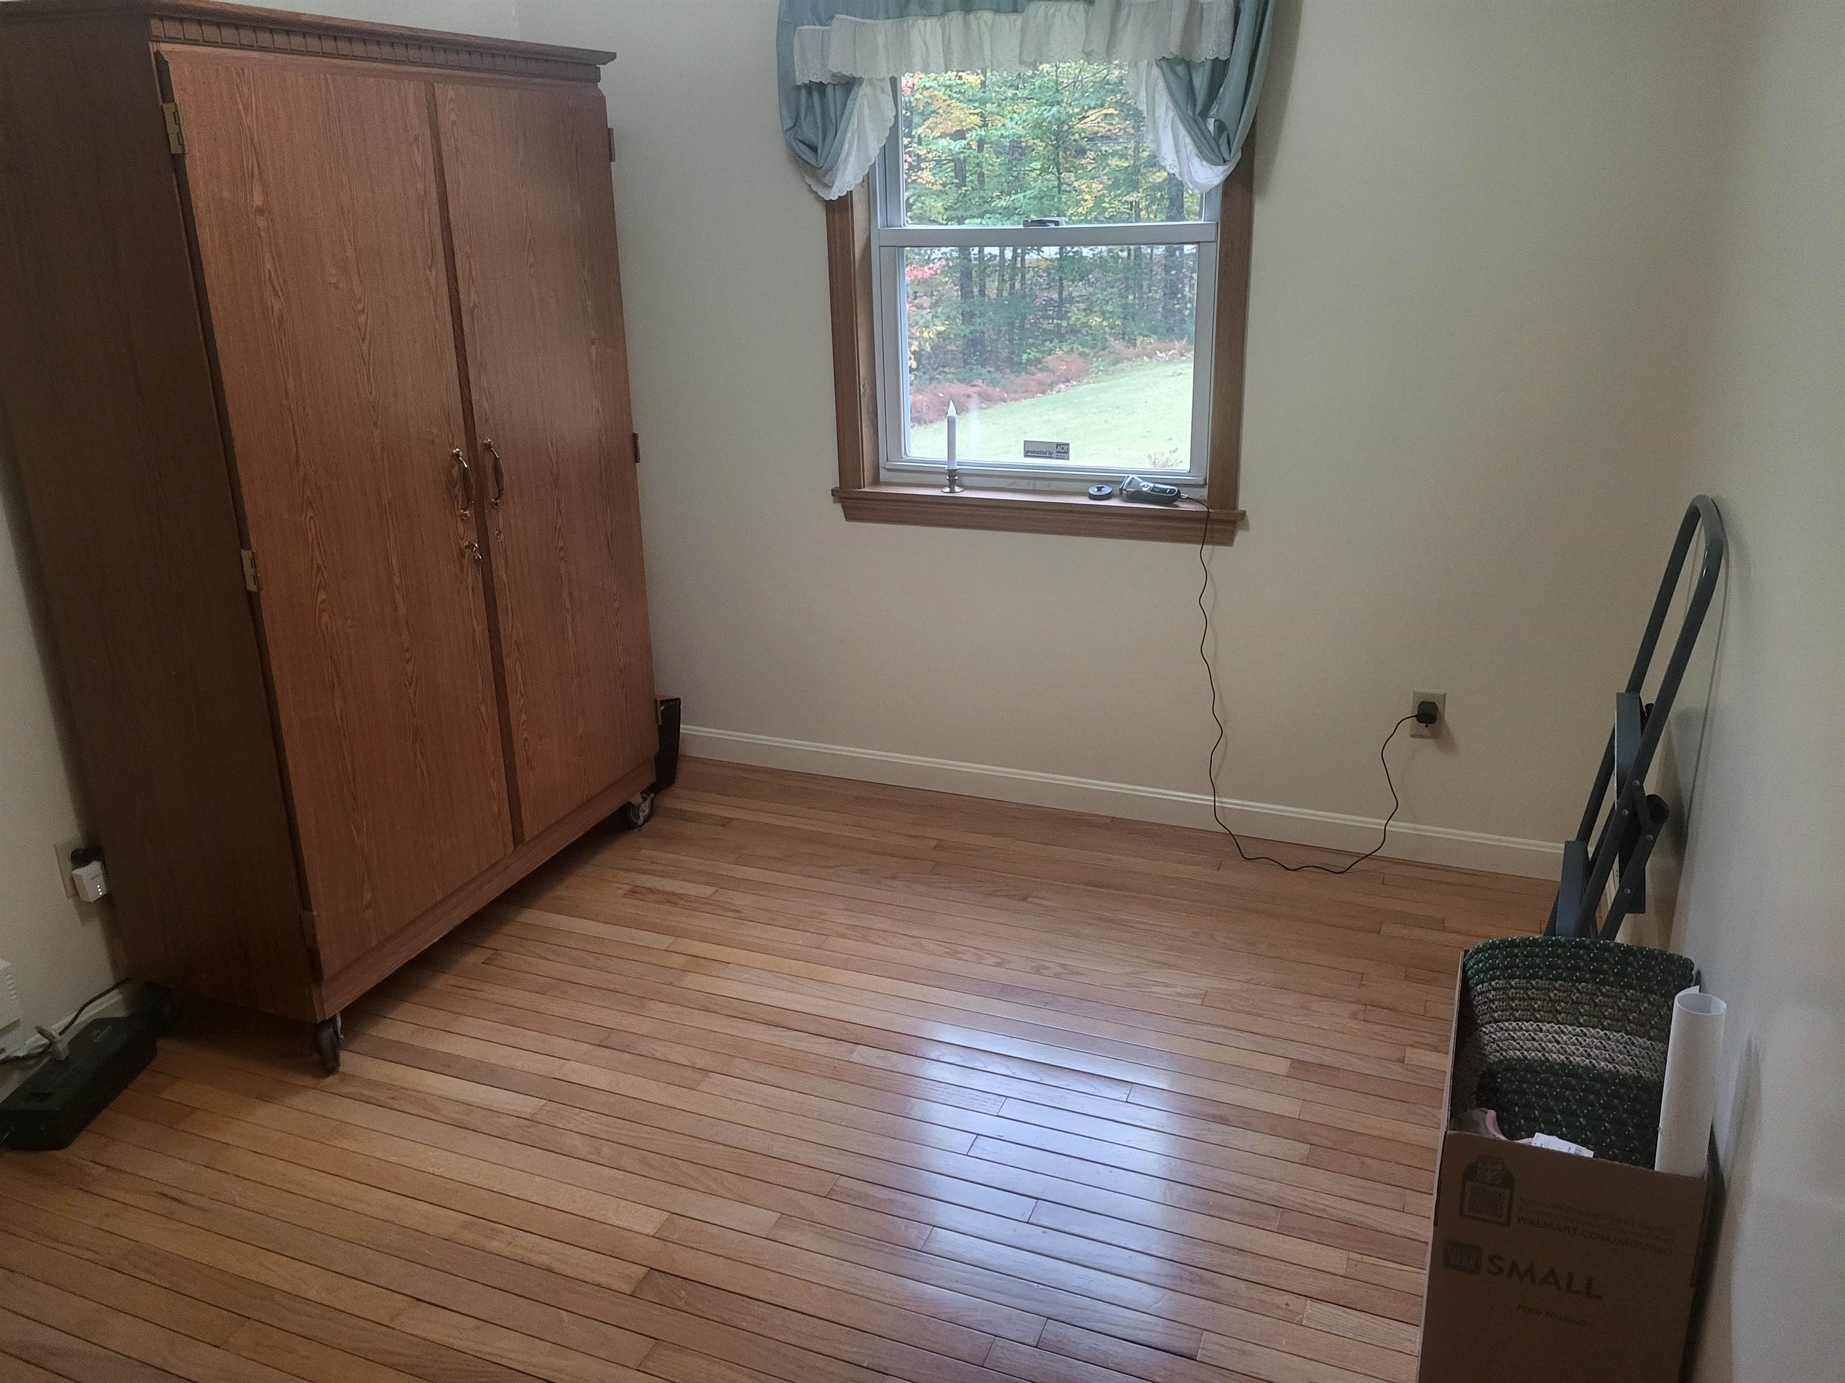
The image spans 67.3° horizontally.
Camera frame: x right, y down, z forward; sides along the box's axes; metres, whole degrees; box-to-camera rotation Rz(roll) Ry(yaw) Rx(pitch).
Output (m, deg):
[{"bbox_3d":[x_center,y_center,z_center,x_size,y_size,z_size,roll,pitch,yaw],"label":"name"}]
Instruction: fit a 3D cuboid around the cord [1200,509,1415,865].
[{"bbox_3d":[0.874,-0.003,3.207,0.530,0.815,0.135,7,21,21],"label":"cord"}]

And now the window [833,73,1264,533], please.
[{"bbox_3d":[0.257,-1.013,3.206,1.050,1.298,0.140,7,21,21],"label":"window"}]

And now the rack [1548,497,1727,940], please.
[{"bbox_3d":[1.153,0.205,2.308,0.130,1.020,0.430,16,25,20],"label":"rack"}]

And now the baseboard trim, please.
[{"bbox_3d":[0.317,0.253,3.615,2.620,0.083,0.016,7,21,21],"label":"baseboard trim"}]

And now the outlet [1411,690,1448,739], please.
[{"bbox_3d":[1.160,0.054,3.182,0.070,0.114,0.012,7,21,21],"label":"outlet"}]

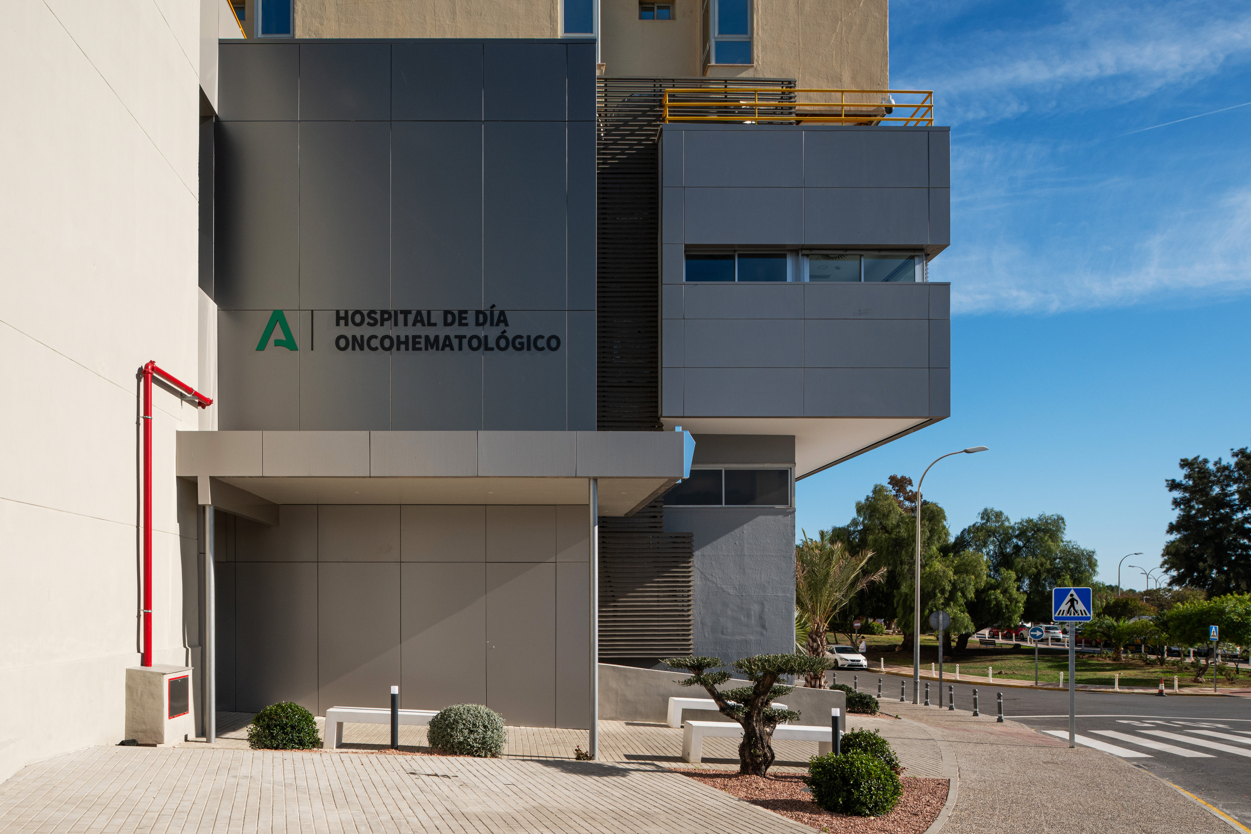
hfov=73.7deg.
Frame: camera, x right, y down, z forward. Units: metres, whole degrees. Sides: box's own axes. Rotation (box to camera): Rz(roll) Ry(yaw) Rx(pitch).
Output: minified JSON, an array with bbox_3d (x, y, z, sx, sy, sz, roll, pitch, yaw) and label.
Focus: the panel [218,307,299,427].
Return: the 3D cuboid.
[{"bbox_3d":[-5.037,-0.568,11.425,1.162,1.778,0.050,0,0,0],"label":"panel"}]

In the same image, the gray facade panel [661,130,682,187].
[{"bbox_3d":[0.698,-3.764,12.175,0.313,0.833,0.050,0,0,0],"label":"gray facade panel"}]

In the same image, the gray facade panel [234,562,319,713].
[{"bbox_3d":[-5.179,3.299,12.395,1.232,2.263,0.050,0,0,0],"label":"gray facade panel"}]

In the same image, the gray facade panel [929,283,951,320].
[{"bbox_3d":[5.275,-1.941,14.030,0.361,0.616,0.060,0,0,0],"label":"gray facade panel"}]

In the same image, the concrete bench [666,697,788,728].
[{"bbox_3d":[1.590,4.590,12.980,1.800,0.450,0.430,0,0,0],"label":"concrete bench"}]

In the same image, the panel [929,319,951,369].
[{"bbox_3d":[5.199,-1.205,13.830,0.356,0.825,0.060,0,-2,0],"label":"panel"}]

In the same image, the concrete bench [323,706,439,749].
[{"bbox_3d":[-2.610,3.730,9.950,1.850,0.460,0.420,0,0,0],"label":"concrete bench"}]

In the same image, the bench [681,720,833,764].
[{"bbox_3d":[1.644,4.006,10.200,1.820,0.440,0.500,0,-2,0],"label":"bench"}]

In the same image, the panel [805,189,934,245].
[{"bbox_3d":[4.032,-3.356,13.930,2.101,0.962,0.060,0,0,0],"label":"panel"}]

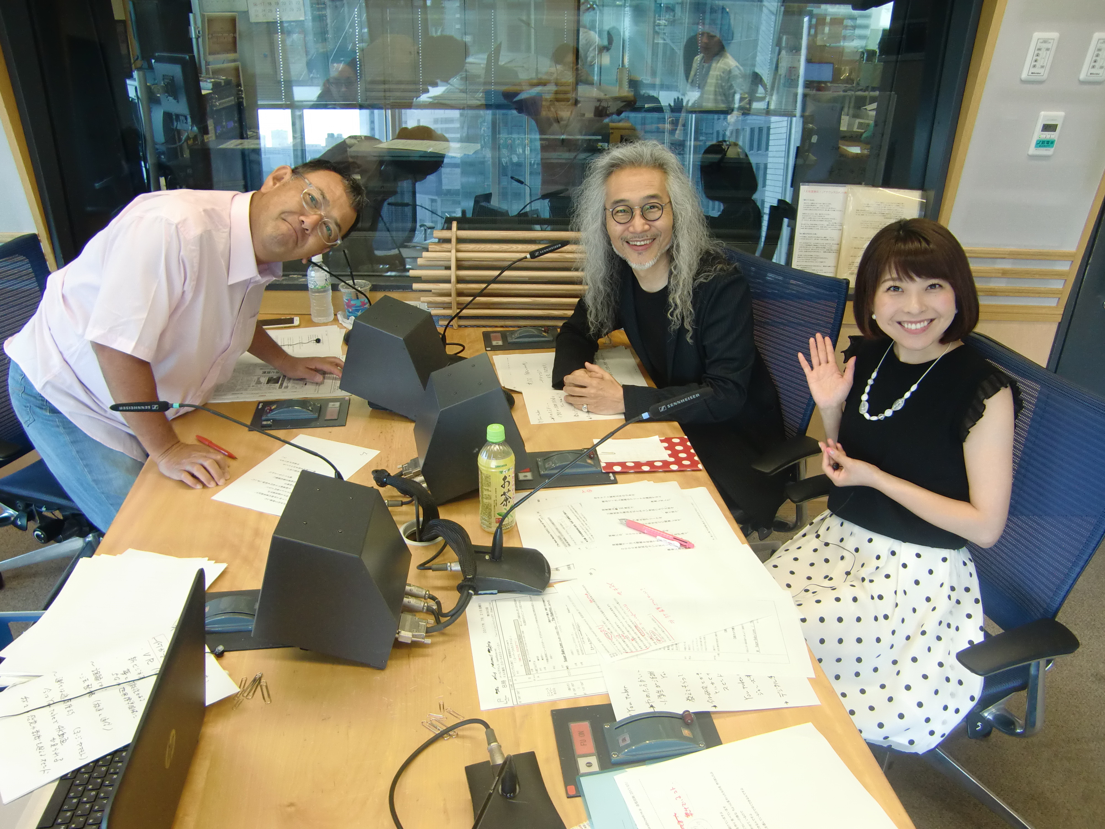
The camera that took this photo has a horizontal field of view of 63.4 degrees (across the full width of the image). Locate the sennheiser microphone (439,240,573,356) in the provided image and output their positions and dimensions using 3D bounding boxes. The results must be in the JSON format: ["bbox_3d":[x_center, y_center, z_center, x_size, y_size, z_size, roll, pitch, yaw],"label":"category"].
[{"bbox_3d":[-0.148,-0.282,2.332,0.385,0.330,0.100,-1,26,-3],"label":"sennheiser microphone"}]

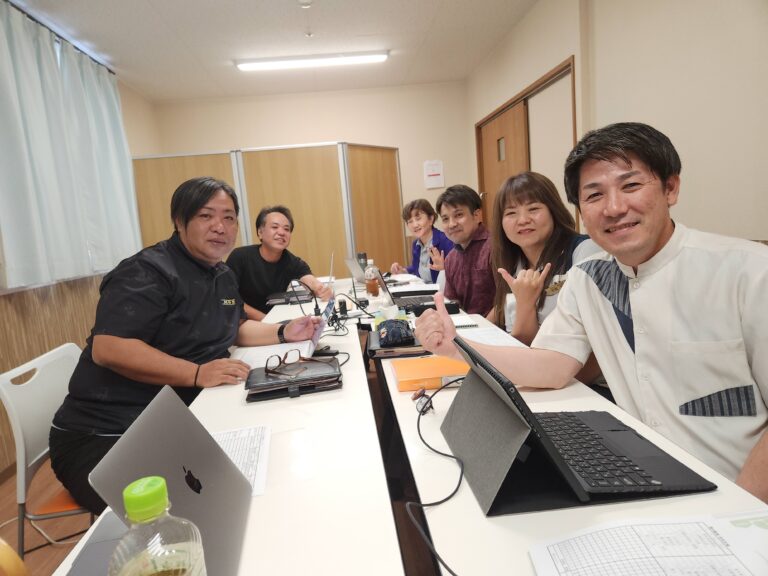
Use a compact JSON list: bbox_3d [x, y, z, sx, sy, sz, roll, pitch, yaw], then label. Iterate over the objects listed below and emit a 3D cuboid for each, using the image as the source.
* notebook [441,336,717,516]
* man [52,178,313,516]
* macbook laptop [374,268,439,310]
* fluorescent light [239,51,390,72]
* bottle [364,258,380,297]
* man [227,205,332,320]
[{"bbox_3d":[0.288,0.193,0.859,0.334,0.187,0.305,-6,7,-4],"label":"notebook"},{"bbox_3d":[-0.608,0.327,1.606,0.770,1.280,0.640,-2,8,21],"label":"man"},{"bbox_3d":[0.111,-0.015,2.525,0.272,0.197,0.305,-6,7,-4],"label":"macbook laptop"},{"bbox_3d":[-0.583,-1.887,4.275,1.250,0.065,0.170,-6,7,-4],"label":"fluorescent light"},{"bbox_3d":[-0.065,-0.060,2.939,0.072,0.212,0.072,-6,7,-4],"label":"bottle"},{"bbox_3d":[-0.638,0.190,2.800,0.720,1.260,0.620,0,9,35],"label":"man"}]

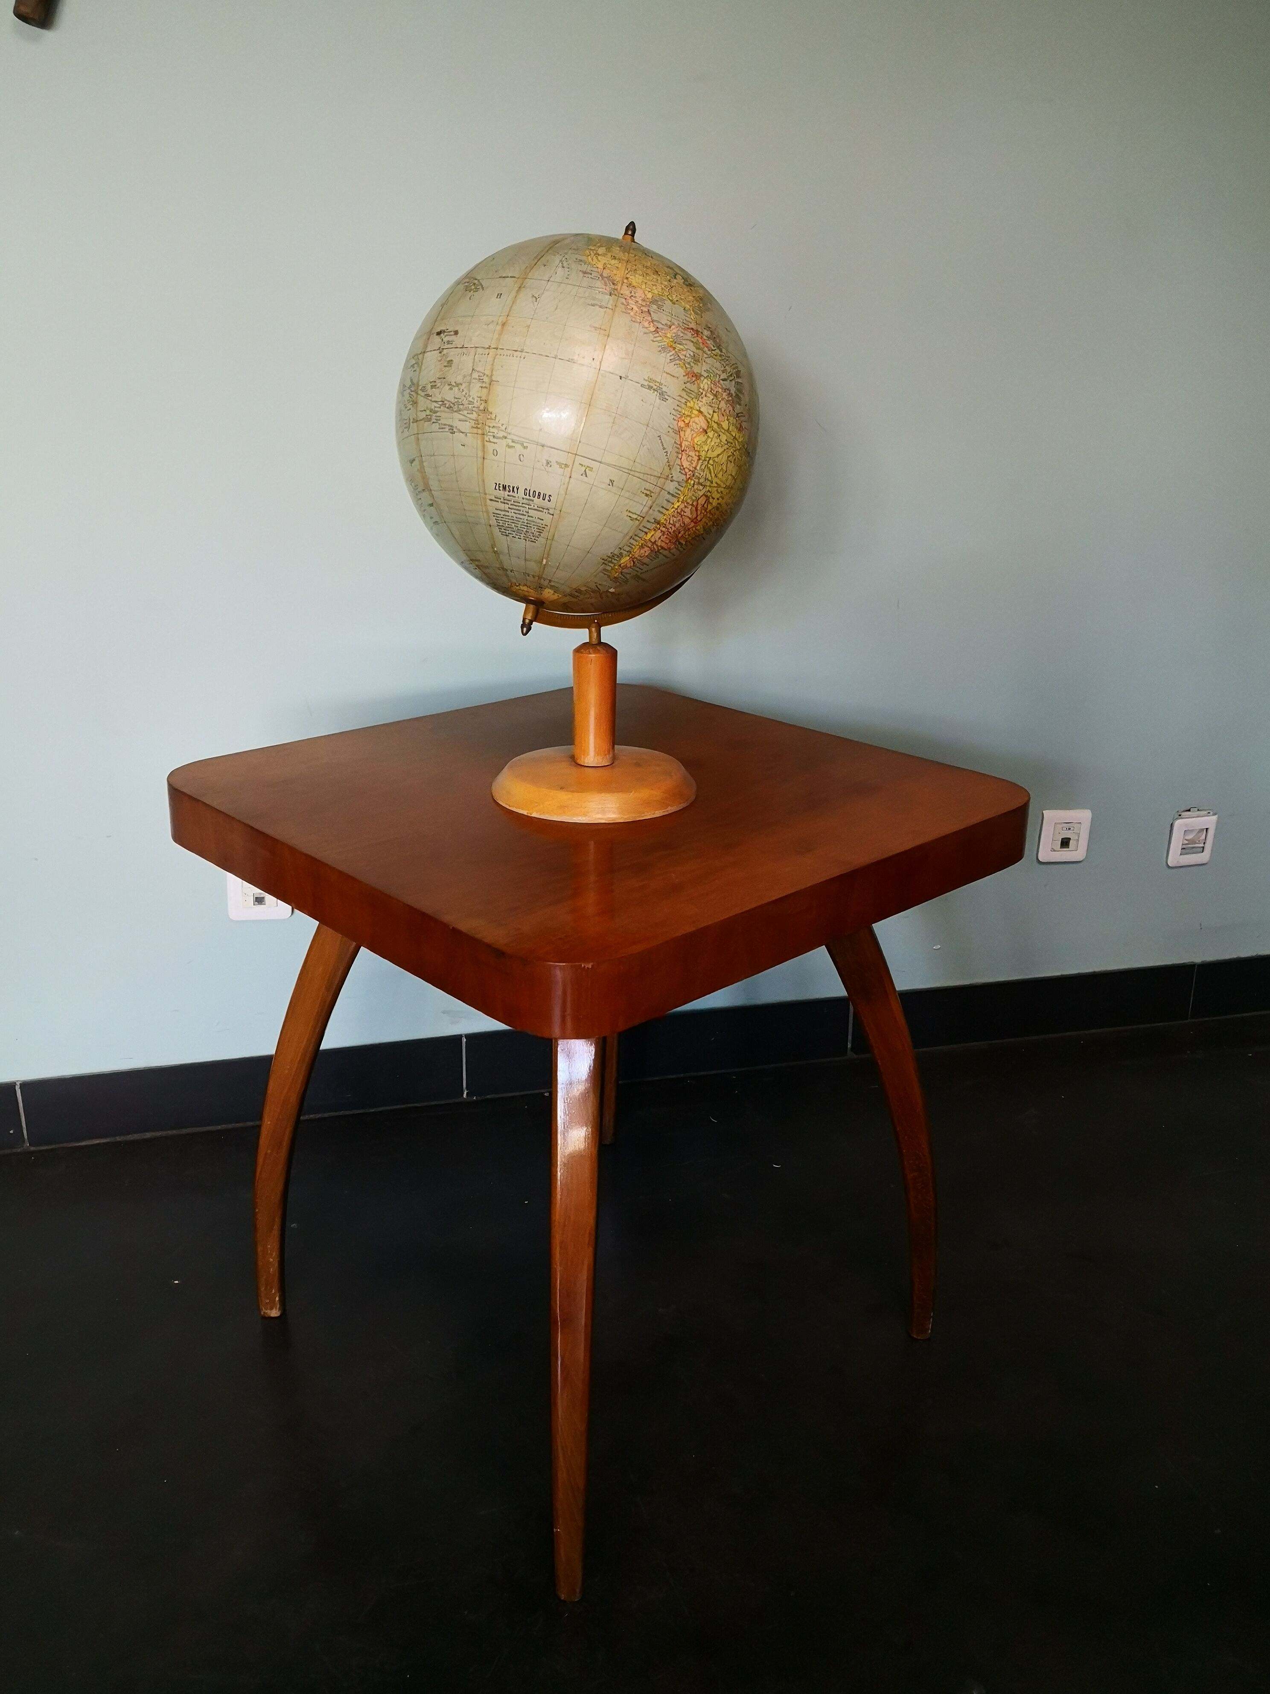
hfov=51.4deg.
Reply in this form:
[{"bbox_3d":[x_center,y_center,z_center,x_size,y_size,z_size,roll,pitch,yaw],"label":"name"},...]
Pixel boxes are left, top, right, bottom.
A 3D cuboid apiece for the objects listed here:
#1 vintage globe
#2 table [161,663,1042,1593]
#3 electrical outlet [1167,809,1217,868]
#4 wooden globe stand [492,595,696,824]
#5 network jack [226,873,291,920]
[{"bbox_3d":[-0.050,-0.364,1.158,0.317,0.317,0.317,1,20,0],"label":"vintage globe"},{"bbox_3d":[-0.041,0.236,1.405,0.634,0.640,0.634,-17,27,-40],"label":"table"},{"bbox_3d":[0.884,-0.015,2.089,0.080,0.096,0.020,-4,20,-13],"label":"electrical outlet"},{"bbox_3d":[-0.037,-0.131,1.236,0.194,0.166,0.194,1,20,0],"label":"wooden globe stand"},{"bbox_3d":[-0.503,0.060,1.769,0.081,0.081,0.014,-4,20,-13],"label":"network jack"}]

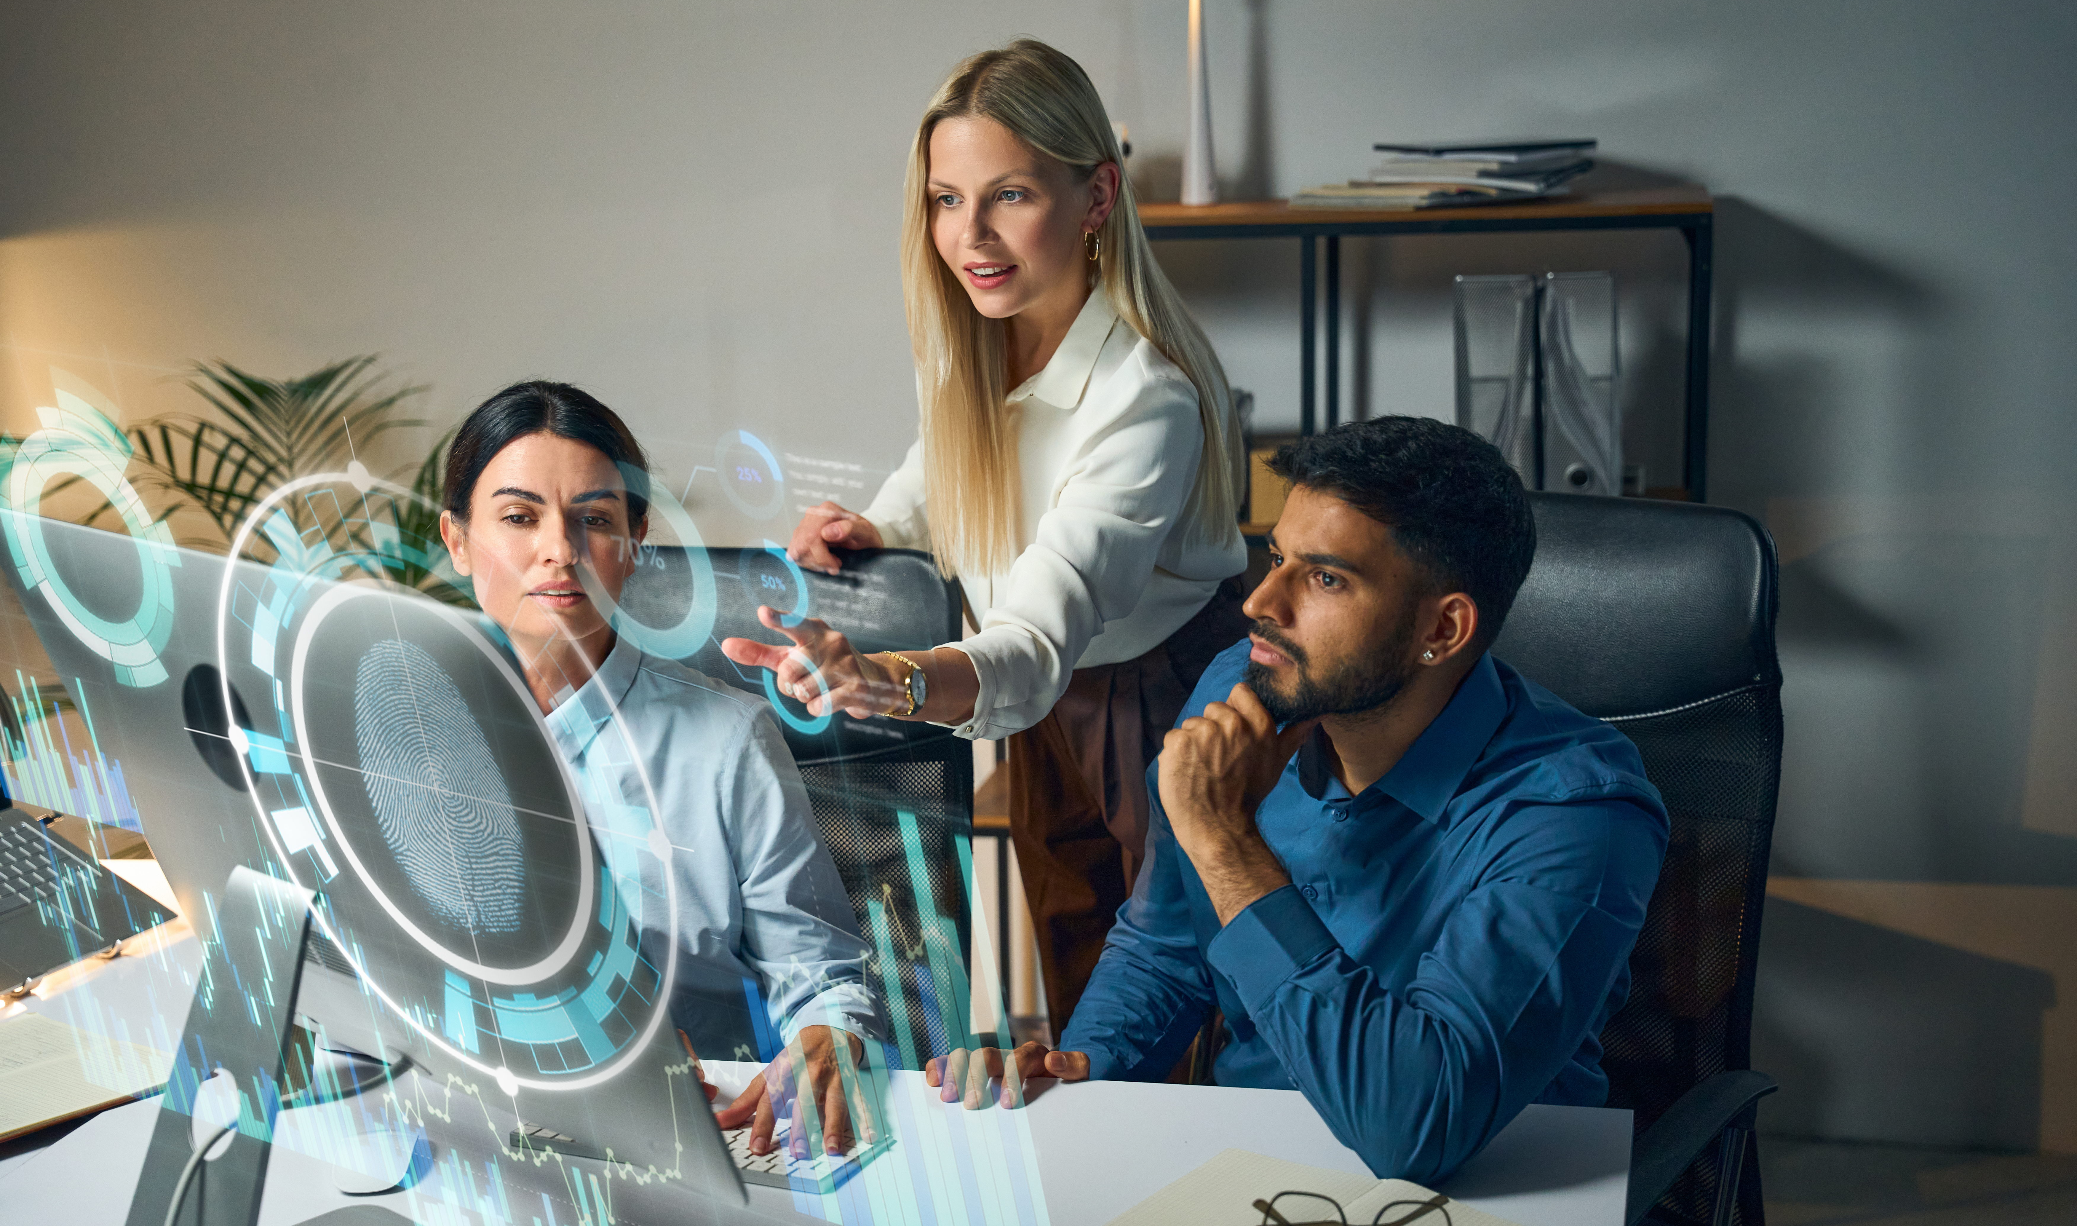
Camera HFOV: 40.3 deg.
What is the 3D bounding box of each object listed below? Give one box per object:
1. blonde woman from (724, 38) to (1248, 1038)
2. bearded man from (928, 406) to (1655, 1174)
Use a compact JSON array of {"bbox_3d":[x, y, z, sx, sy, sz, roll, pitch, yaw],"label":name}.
[{"bbox_3d":[-0.038,0.263,2.671,0.470,1.590,0.720,8,14,41],"label":"blonde woman"},{"bbox_3d":[0.230,0.488,2.390,0.570,1.300,0.780,6,12,31],"label":"bearded man"}]

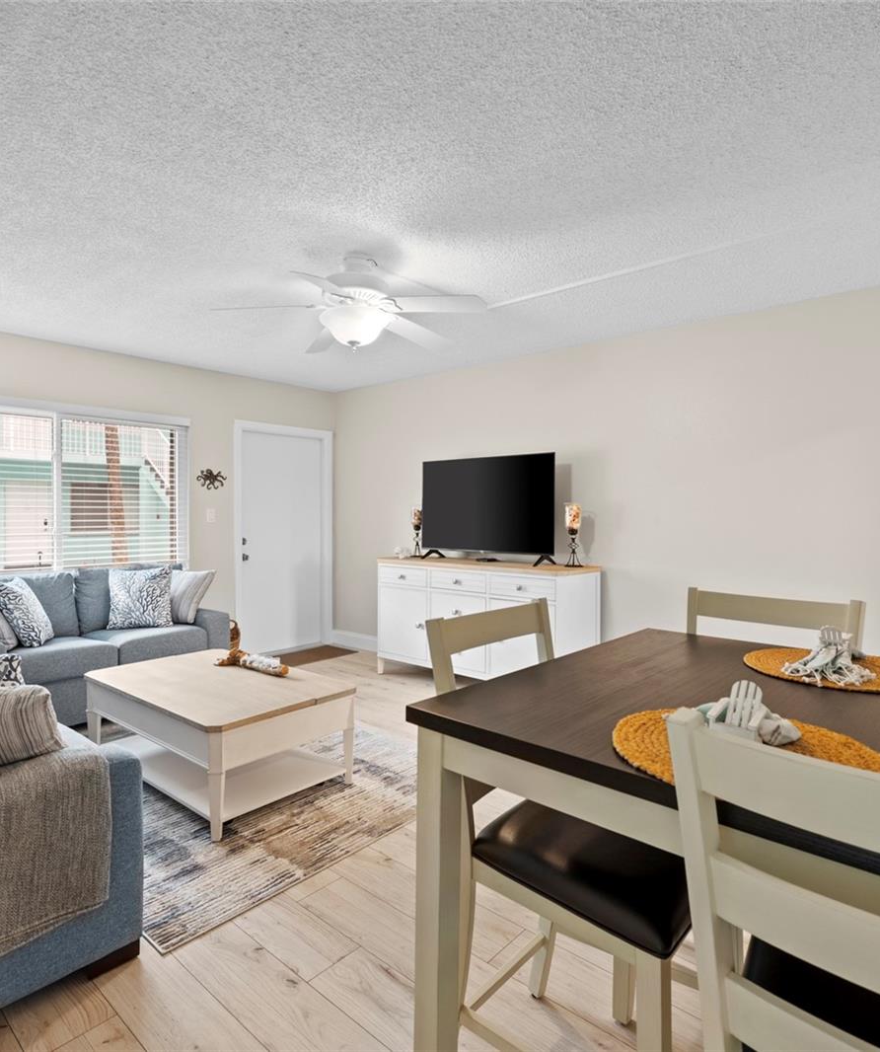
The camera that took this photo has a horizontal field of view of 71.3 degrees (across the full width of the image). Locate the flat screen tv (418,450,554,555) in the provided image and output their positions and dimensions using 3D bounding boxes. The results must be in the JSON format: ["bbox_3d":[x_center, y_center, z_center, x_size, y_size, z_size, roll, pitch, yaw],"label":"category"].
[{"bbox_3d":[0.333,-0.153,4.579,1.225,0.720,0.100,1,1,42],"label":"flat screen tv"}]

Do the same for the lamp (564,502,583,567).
[{"bbox_3d":[0.904,0.055,4.149,0.125,0.440,0.125,0,1,0],"label":"lamp"}]

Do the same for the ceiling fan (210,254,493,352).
[{"bbox_3d":[-0.404,-1.020,2.840,1.290,0.430,1.290,0,1,0],"label":"ceiling fan"}]

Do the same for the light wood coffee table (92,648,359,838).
[{"bbox_3d":[-1.101,0.979,3.018,1.280,0.455,0.760,1,1,42],"label":"light wood coffee table"}]

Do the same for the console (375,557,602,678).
[{"bbox_3d":[0.300,0.726,4.502,1.670,0.915,0.490,1,1,42],"label":"console"}]

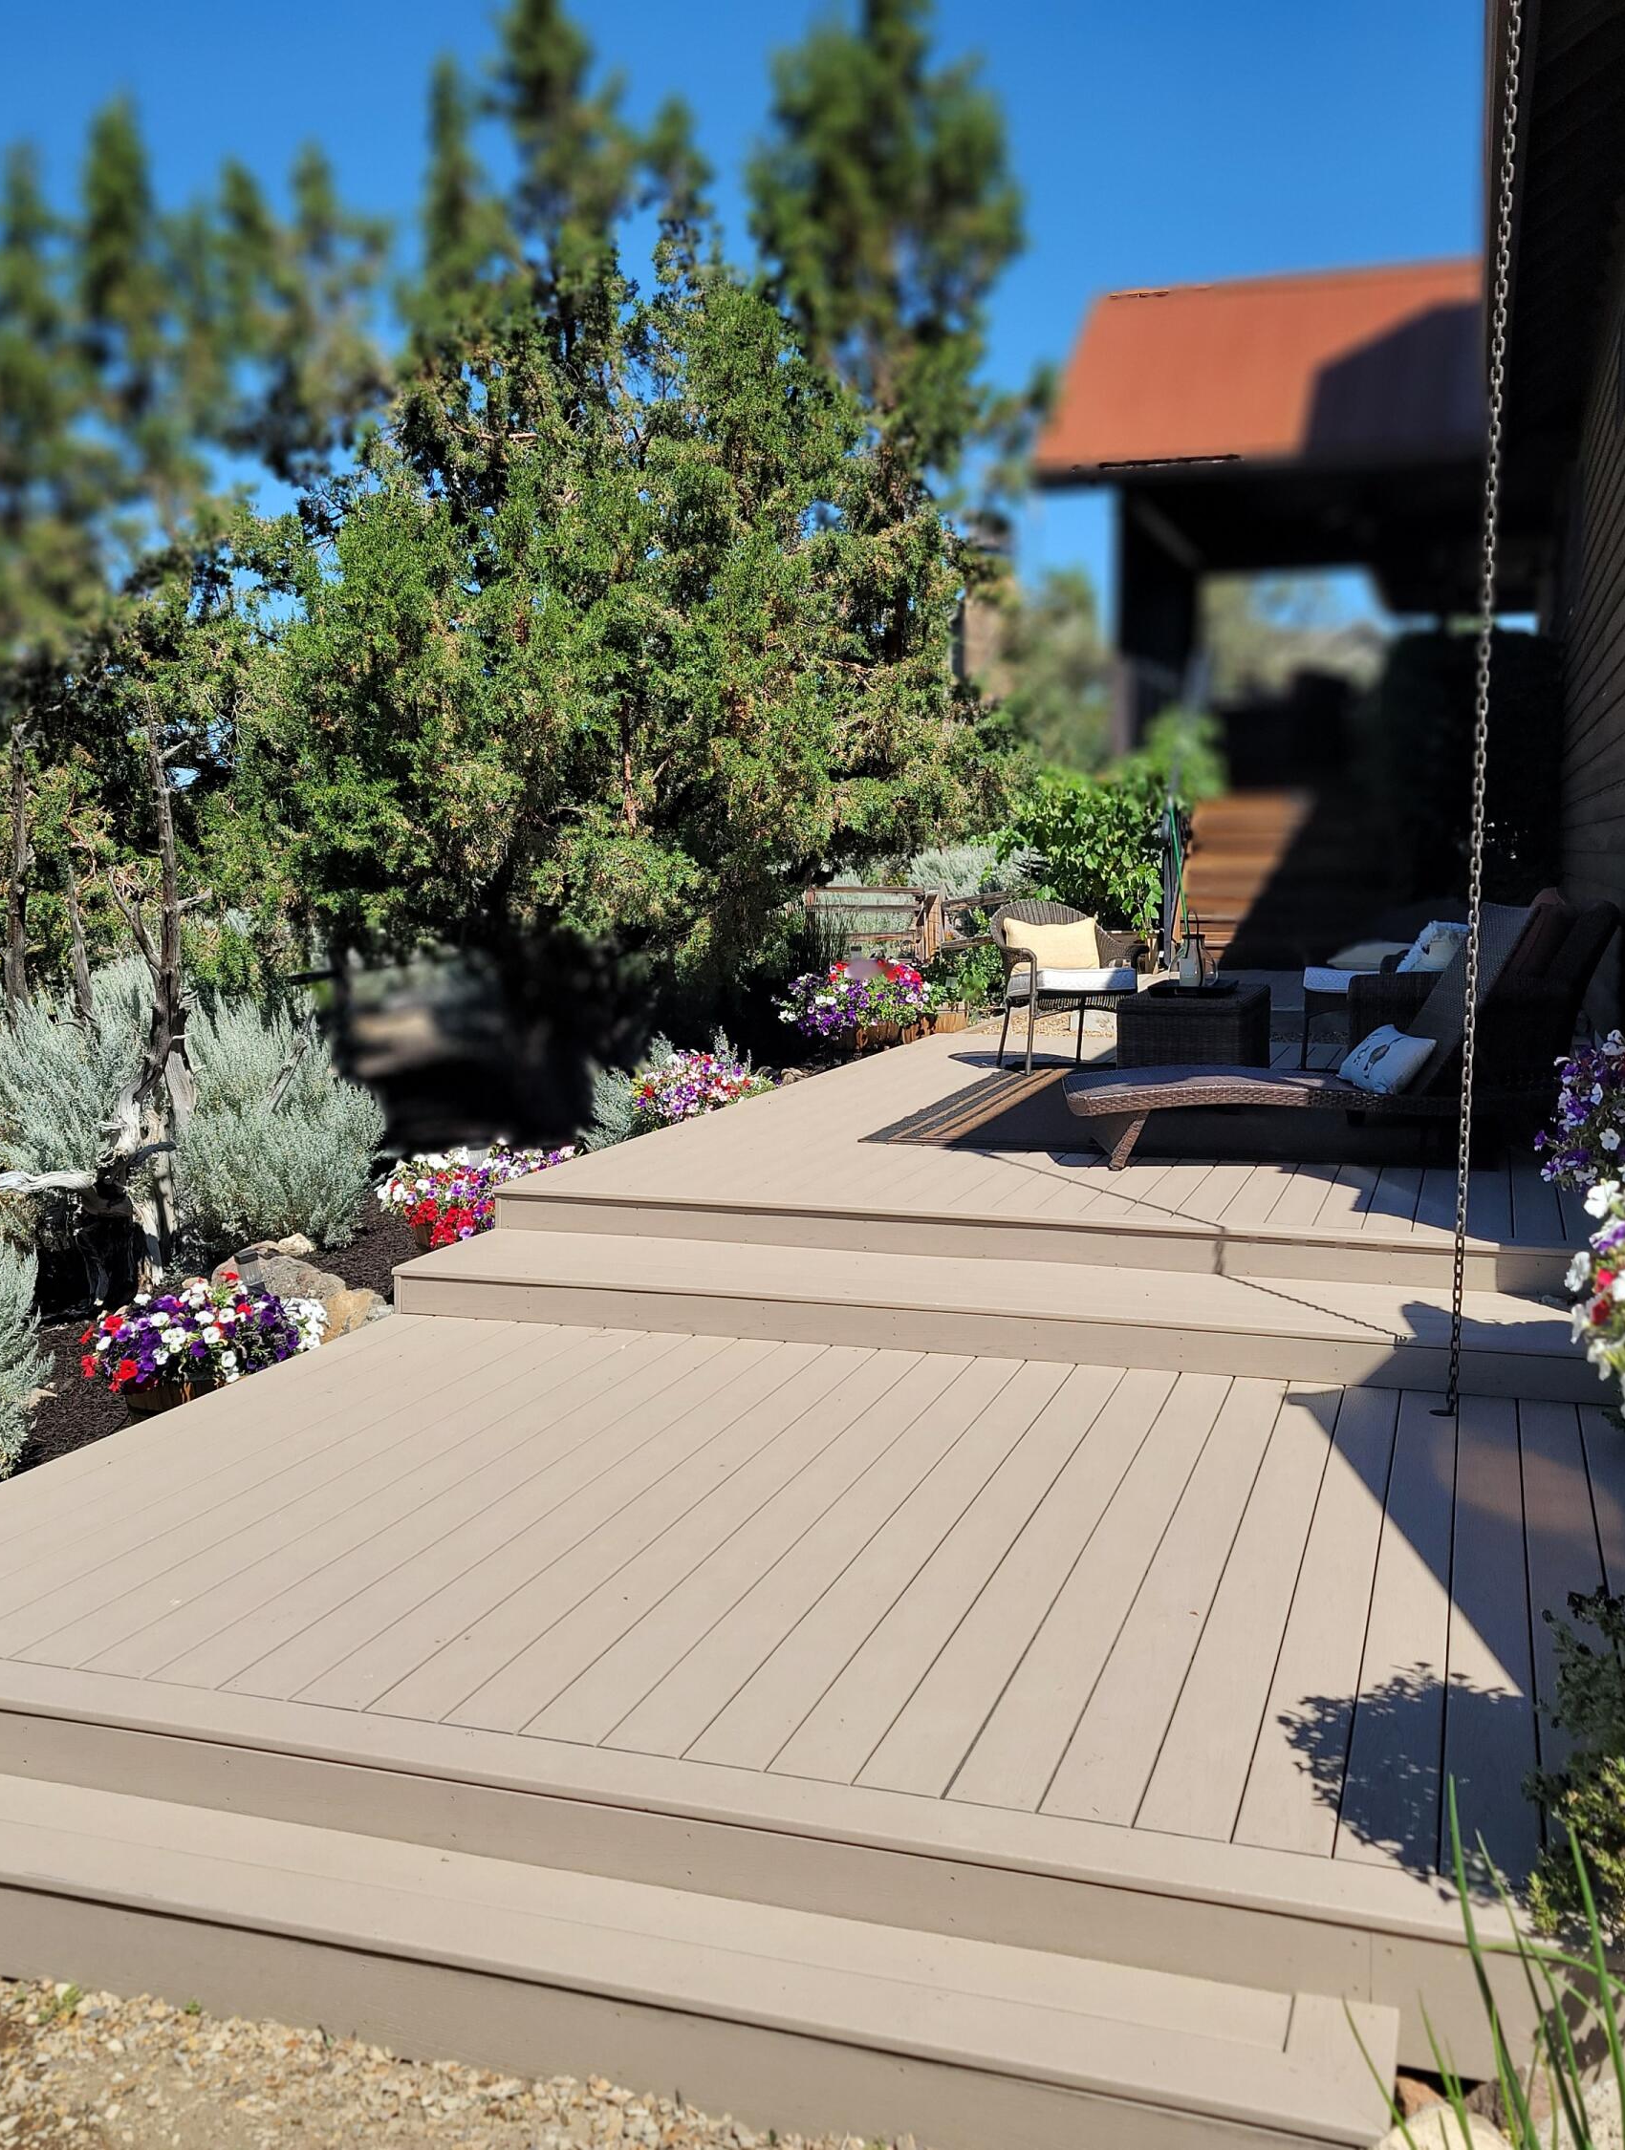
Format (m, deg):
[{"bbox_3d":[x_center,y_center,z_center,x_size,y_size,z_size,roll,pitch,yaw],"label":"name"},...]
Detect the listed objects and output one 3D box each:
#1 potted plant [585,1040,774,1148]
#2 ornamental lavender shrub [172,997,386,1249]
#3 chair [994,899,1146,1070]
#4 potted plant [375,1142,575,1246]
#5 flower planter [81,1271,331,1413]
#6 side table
[{"bbox_3d":[-0.602,0.075,9.200,0.800,0.500,0.700,0,7,-4],"label":"potted plant"},{"bbox_3d":[-2.064,0.195,8.000,0.820,0.980,0.820,-2,7,-14],"label":"ornamental lavender shrub"},{"bbox_3d":[1.311,-0.467,10.728,0.670,0.870,0.640,-2,7,-19],"label":"chair"},{"bbox_3d":[-1.221,0.450,7.500,0.690,0.430,0.620,-1,7,-9],"label":"potted plant"},{"bbox_3d":[-1.707,0.762,5.800,0.670,0.450,0.620,-2,7,-17],"label":"flower planter"},{"bbox_3d":[1.837,-0.165,9.931,0.550,0.455,1.080,2,7,18],"label":"side table"}]

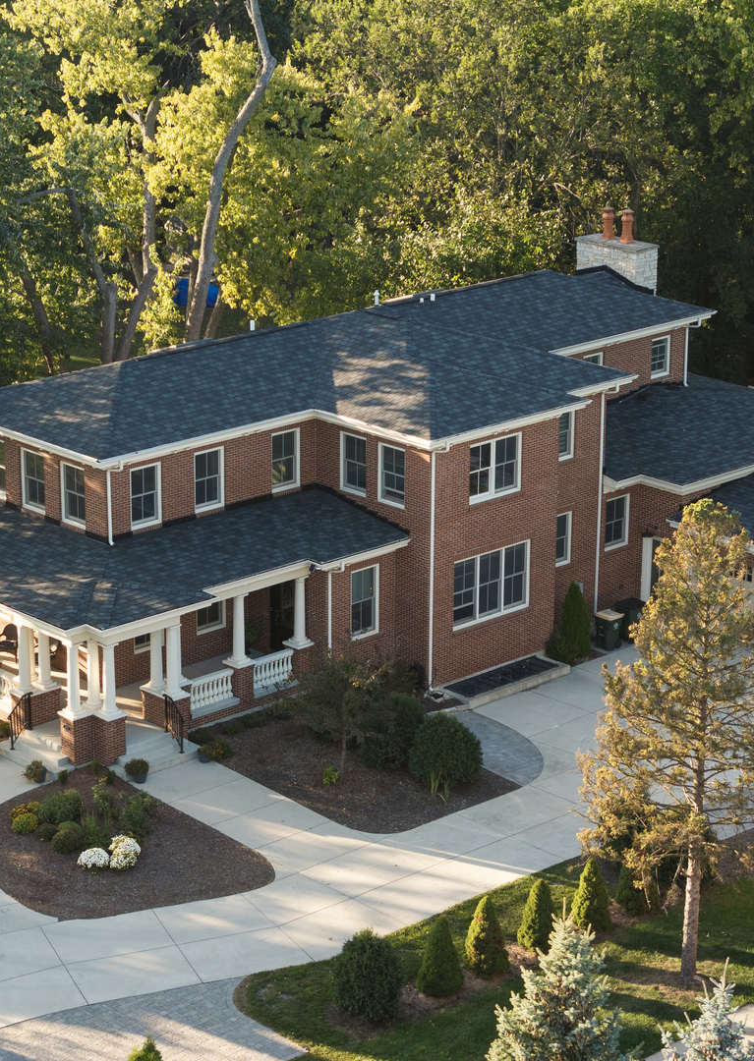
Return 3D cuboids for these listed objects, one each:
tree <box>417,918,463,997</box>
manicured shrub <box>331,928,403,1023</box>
[{"bbox_3d":[1.278,8.523,57.673,0.960,1.670,0.960,0,18,0],"label":"tree"},{"bbox_3d":[-0.192,9.064,58.936,1.450,1.880,1.450,0,17,0],"label":"manicured shrub"}]

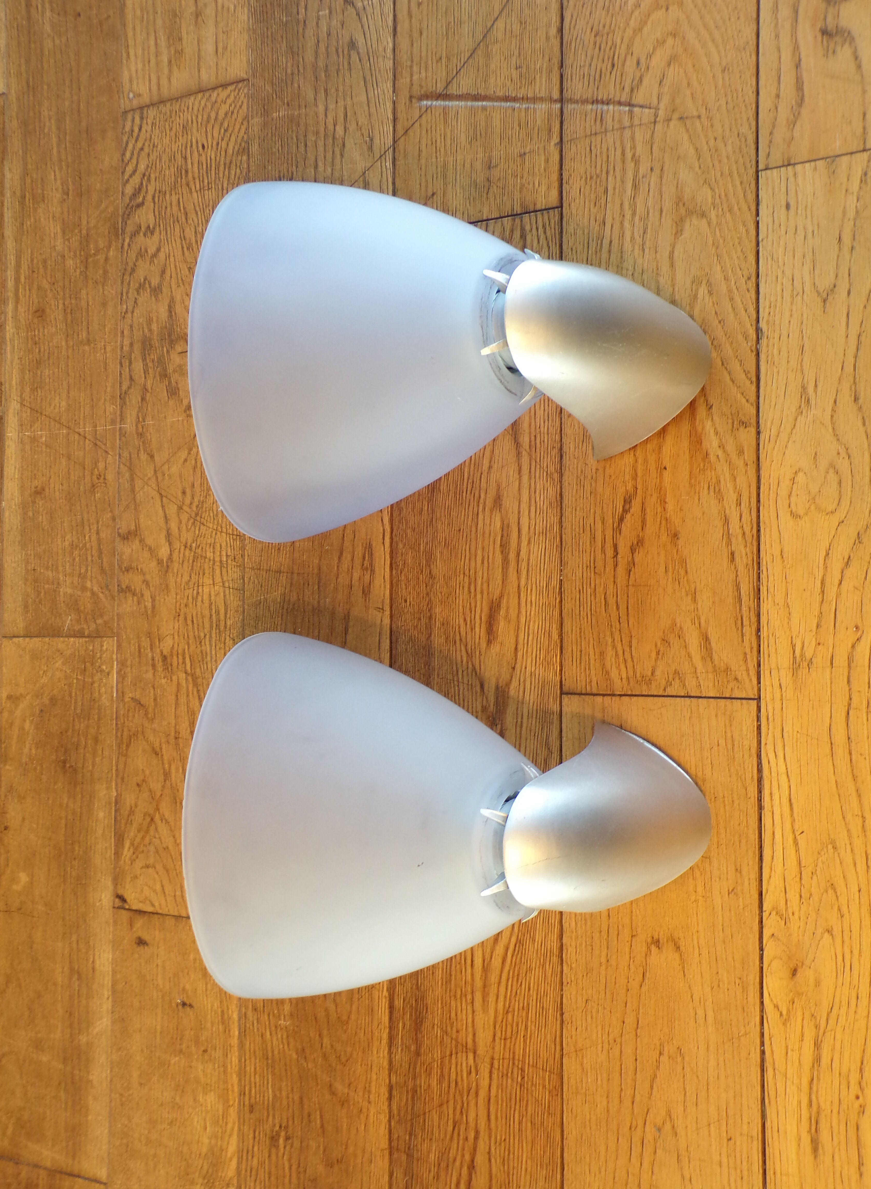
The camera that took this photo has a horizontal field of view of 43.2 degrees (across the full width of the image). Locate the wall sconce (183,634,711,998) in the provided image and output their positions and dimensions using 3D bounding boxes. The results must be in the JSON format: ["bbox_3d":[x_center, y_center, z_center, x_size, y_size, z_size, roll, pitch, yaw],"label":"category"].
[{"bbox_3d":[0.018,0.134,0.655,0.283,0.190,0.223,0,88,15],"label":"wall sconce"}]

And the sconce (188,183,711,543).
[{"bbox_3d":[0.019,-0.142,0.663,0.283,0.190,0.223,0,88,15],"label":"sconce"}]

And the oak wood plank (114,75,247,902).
[{"bbox_3d":[-0.170,-0.064,0.746,0.085,0.020,0.566,0,88,0],"label":"oak wood plank"}]

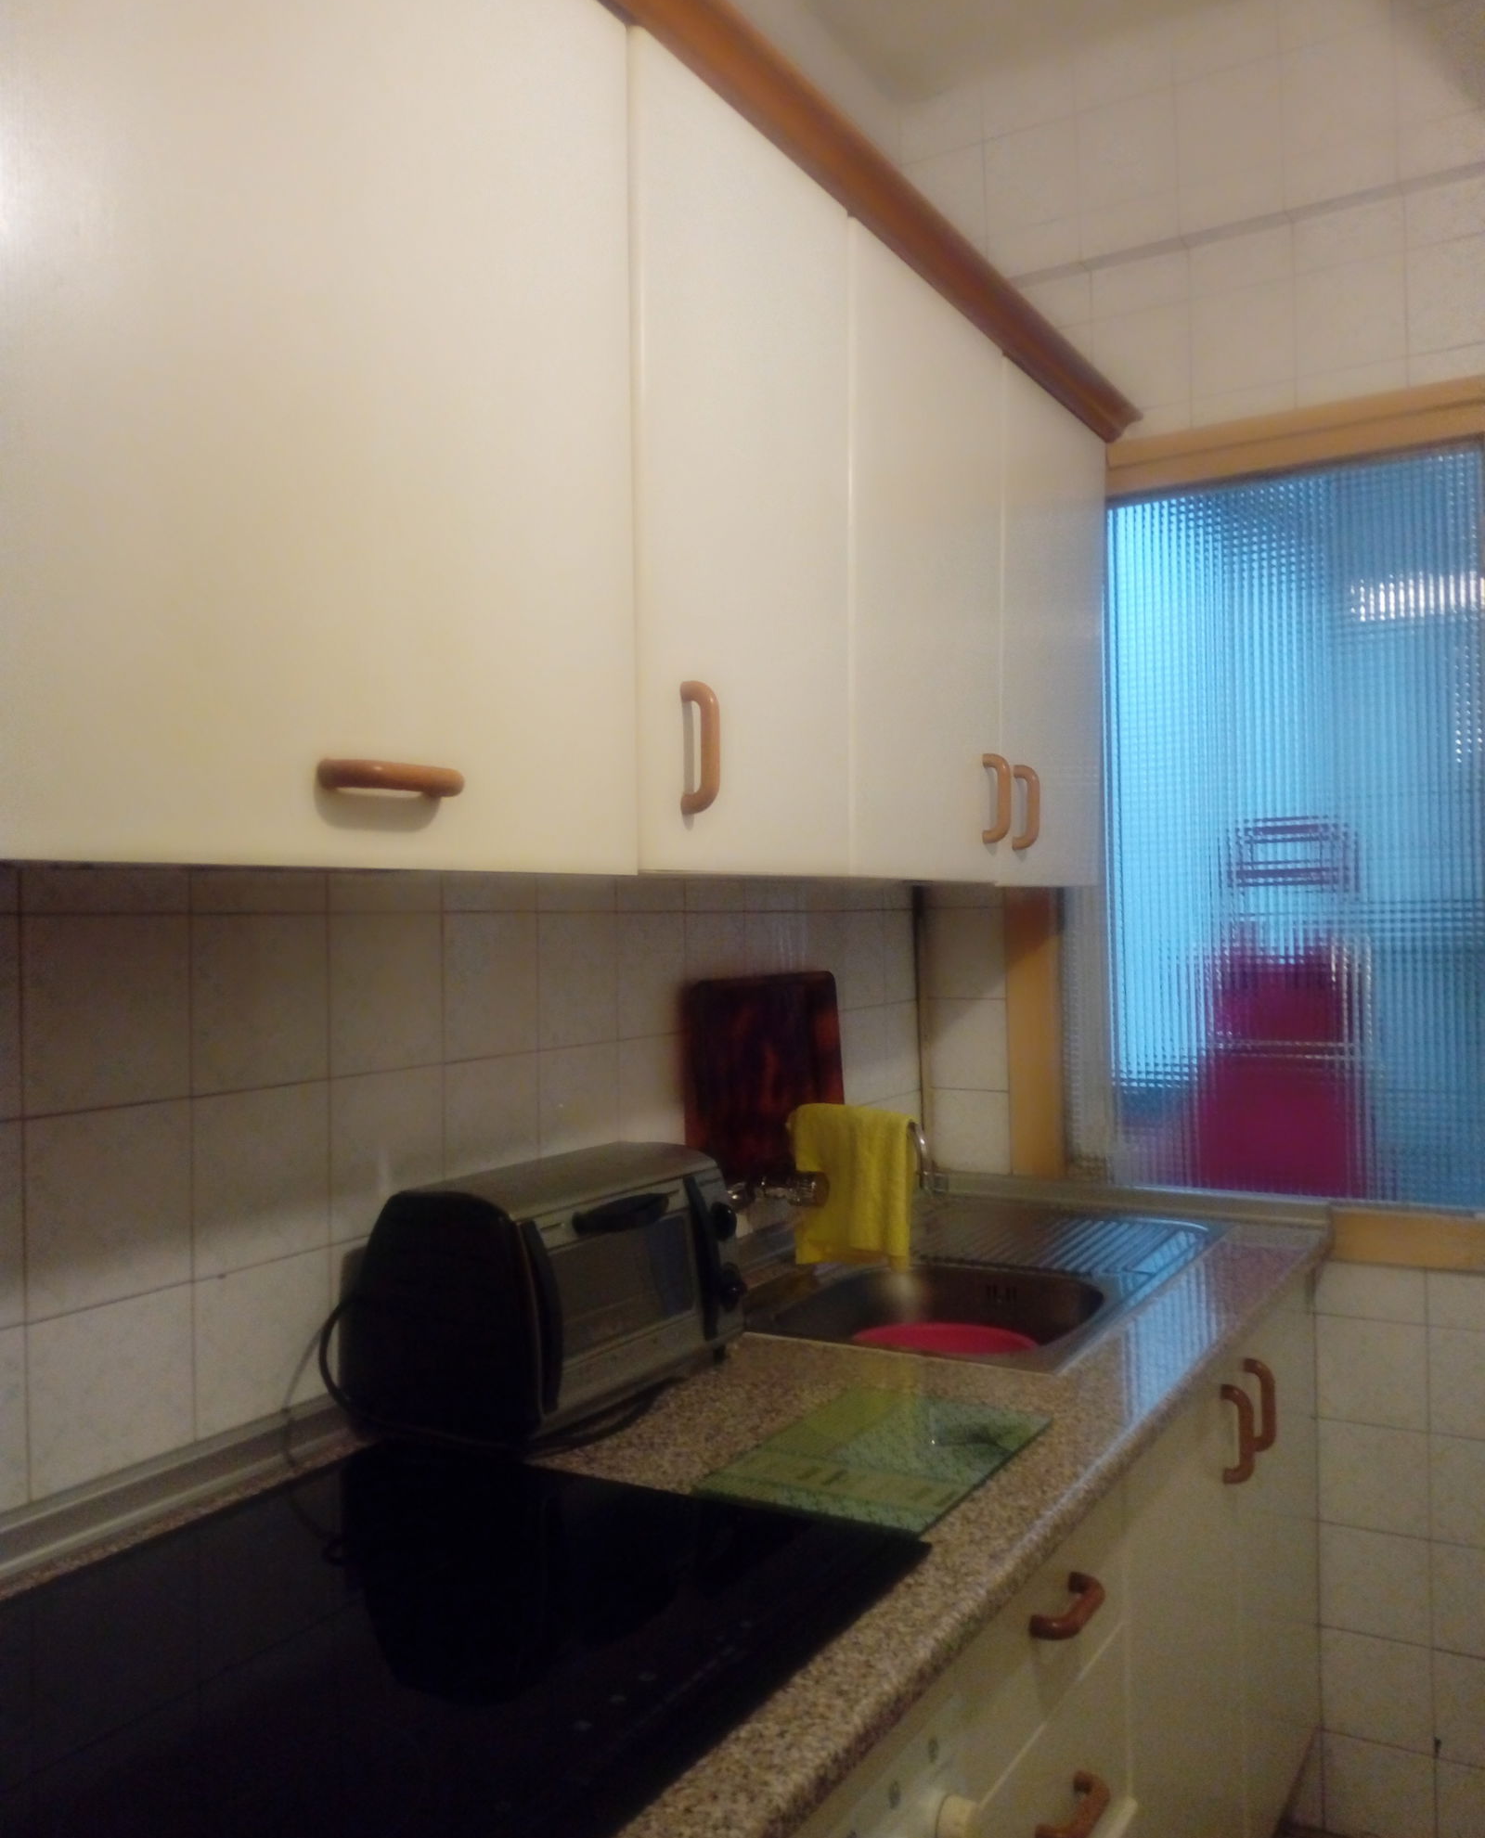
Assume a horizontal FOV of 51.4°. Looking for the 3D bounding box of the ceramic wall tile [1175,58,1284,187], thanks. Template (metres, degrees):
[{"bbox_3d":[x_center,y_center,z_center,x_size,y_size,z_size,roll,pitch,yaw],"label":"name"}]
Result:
[{"bbox_3d":[0.706,-1.153,2.239,0.151,0.151,0.010,-1,0,30],"label":"ceramic wall tile"}]

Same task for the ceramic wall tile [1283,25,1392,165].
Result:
[{"bbox_3d":[0.838,-1.159,2.167,0.150,0.150,0.010,-1,0,31],"label":"ceramic wall tile"}]

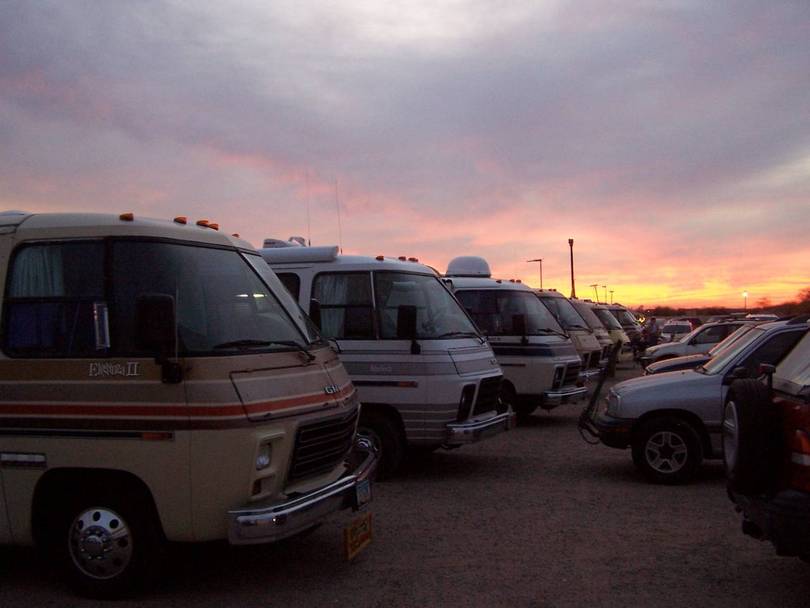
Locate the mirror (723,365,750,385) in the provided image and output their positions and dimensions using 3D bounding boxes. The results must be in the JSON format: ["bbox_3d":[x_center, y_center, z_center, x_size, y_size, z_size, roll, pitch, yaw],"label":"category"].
[{"bbox_3d":[3.271,0.684,8.750,0.170,0.170,0.230,-2,-2,15],"label":"mirror"}]

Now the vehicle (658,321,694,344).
[{"bbox_3d":[15.721,1.841,51.500,1.850,1.740,4.600,-2,-2,18],"label":"vehicle"}]

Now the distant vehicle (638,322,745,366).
[{"bbox_3d":[8.655,1.272,23.788,4.500,1.680,1.800,-2,-2,15],"label":"distant vehicle"}]

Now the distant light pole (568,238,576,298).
[{"bbox_3d":[12.314,-0.862,65.000,0.420,8.000,0.420,-1,-2,0],"label":"distant light pole"}]

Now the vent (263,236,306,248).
[{"bbox_3d":[-1.497,-0.696,11.050,0.480,0.280,0.450,-2,-2,17],"label":"vent"}]

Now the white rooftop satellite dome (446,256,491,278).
[{"bbox_3d":[1.137,-0.663,15.969,0.810,0.380,0.810,0,-1,0],"label":"white rooftop satellite dome"}]

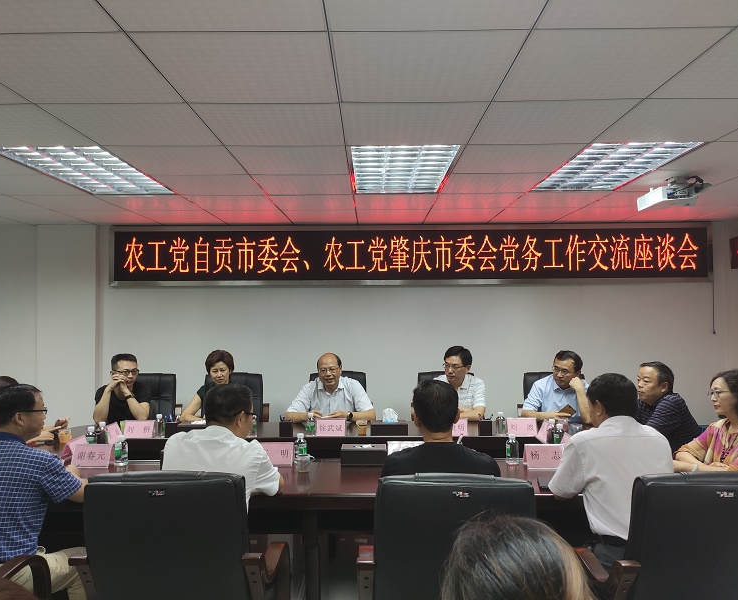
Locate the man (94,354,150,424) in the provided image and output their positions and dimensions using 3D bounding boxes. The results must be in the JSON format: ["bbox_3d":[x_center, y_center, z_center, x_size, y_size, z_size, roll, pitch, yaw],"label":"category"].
[{"bbox_3d":[-1.860,1.050,4.597,0.480,1.275,0.700,0,-1,-8],"label":"man"}]

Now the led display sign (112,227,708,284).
[{"bbox_3d":[0.386,-0.406,5.460,5.480,0.540,0.100,0,-1,0],"label":"led display sign"}]

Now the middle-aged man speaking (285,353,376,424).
[{"bbox_3d":[-0.275,1.023,4.477,0.650,1.256,0.750,0,-1,4],"label":"middle-aged man speaking"}]

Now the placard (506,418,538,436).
[{"bbox_3d":[1.042,0.867,4.112,0.200,0.114,0.085,0,-1,0],"label":"placard"}]

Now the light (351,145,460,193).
[{"bbox_3d":[0.191,-0.782,3.562,0.580,0.080,1.180,0,-1,0],"label":"light"}]

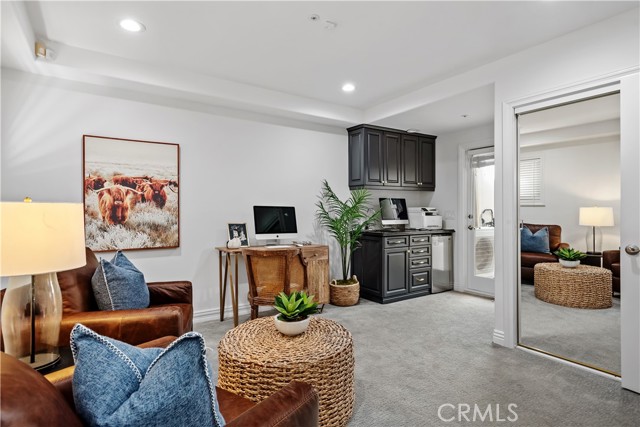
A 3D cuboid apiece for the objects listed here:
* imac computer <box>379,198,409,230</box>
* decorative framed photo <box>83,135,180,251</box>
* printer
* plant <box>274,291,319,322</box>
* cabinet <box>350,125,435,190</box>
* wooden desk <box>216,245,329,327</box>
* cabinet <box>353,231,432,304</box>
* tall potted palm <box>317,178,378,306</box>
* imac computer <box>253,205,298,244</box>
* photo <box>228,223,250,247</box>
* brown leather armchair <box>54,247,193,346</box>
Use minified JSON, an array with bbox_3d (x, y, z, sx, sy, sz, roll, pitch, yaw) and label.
[{"bbox_3d":[1.074,0.012,4.942,0.528,0.455,0.180,-1,0,-32],"label":"imac computer"},{"bbox_3d":[-1.804,-0.178,3.300,0.822,1.075,0.040,-1,0,-32],"label":"decorative framed photo"},{"bbox_3d":[1.565,0.074,5.084,0.395,0.320,0.340,-1,0,-32],"label":"printer"},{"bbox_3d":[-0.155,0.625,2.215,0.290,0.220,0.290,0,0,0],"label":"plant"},{"bbox_3d":[1.090,-0.742,4.930,1.410,0.820,0.365,-1,0,-32],"label":"cabinet"},{"bbox_3d":[-0.503,0.774,3.804,1.150,0.780,0.460,-1,0,-32],"label":"wooden desk"},{"bbox_3d":[1.031,0.694,4.773,0.910,0.910,0.605,-1,0,-32],"label":"cabinet"},{"bbox_3d":[0.335,0.363,4.334,0.740,1.585,0.550,-1,0,-32],"label":"tall potted palm"},{"bbox_3d":[-0.512,0.151,3.939,0.528,0.455,0.180,-1,0,-32],"label":"imac computer"},{"bbox_3d":[-0.896,0.249,3.722,0.210,0.271,0.090,-1,0,-32],"label":"photo"},{"bbox_3d":[-1.430,0.715,2.340,0.950,0.930,0.900,0,0,-16],"label":"brown leather armchair"}]

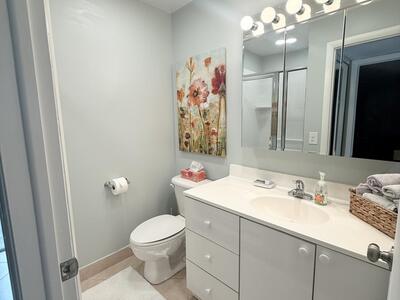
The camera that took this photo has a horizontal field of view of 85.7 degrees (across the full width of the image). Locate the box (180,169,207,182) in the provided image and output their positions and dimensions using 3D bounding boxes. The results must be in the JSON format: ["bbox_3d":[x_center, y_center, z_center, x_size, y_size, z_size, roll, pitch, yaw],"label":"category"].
[{"bbox_3d":[-0.064,0.237,2.082,0.125,0.080,0.243,-9,12,-43],"label":"box"}]

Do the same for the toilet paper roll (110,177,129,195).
[{"bbox_3d":[-0.696,0.308,1.865,0.107,0.112,0.112,-9,12,-43],"label":"toilet paper roll"}]

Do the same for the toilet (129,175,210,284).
[{"bbox_3d":[-0.243,0.679,1.894,0.743,0.735,0.445,-9,12,-43],"label":"toilet"}]

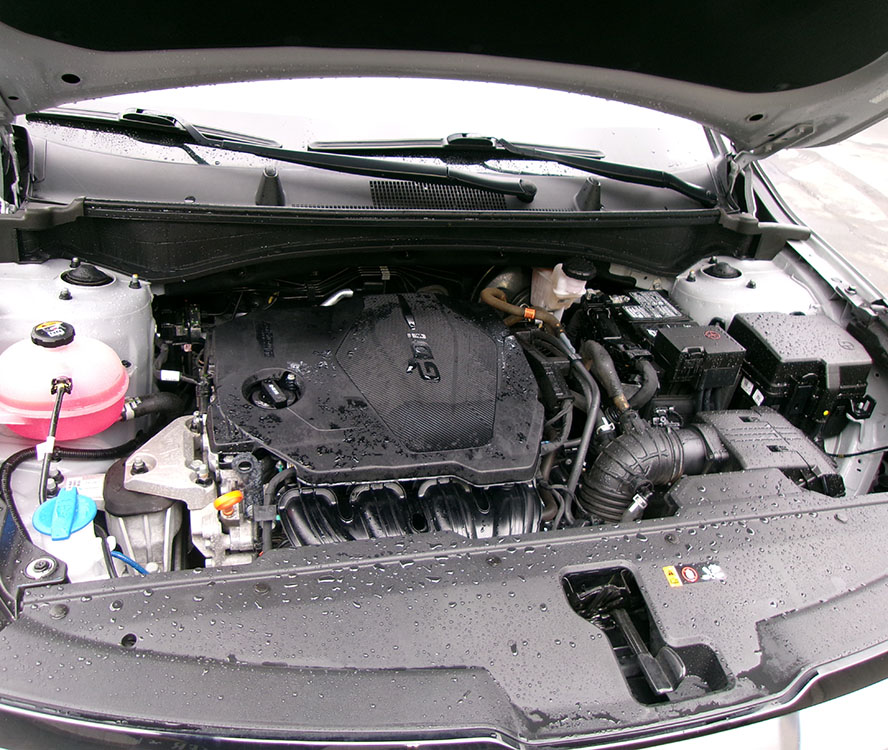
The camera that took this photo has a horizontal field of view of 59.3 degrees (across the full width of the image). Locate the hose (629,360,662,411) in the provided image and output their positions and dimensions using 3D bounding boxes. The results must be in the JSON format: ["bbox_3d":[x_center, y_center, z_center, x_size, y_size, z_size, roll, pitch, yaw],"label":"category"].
[{"bbox_3d":[0.320,0.024,1.308,0.071,0.087,0.087,-3,34,-17],"label":"hose"}]

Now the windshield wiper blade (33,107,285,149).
[{"bbox_3d":[-0.529,-0.461,1.433,0.472,0.051,0.042,7,56,-4],"label":"windshield wiper blade"}]

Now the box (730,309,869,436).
[{"bbox_3d":[0.645,0.000,1.467,0.199,0.164,0.182,-3,34,-17],"label":"box"}]

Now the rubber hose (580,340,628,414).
[{"bbox_3d":[0.267,0.005,1.278,0.056,0.066,0.199,2,33,-10],"label":"rubber hose"}]

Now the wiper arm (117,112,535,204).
[{"bbox_3d":[-0.200,-0.411,1.441,0.774,0.063,0.070,10,49,-5],"label":"wiper arm"}]

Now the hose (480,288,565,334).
[{"bbox_3d":[0.142,-0.106,1.411,0.164,0.056,0.061,27,37,27],"label":"hose"}]

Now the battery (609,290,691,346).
[{"bbox_3d":[0.372,-0.020,1.485,0.172,0.192,0.240,-3,34,-17],"label":"battery"}]

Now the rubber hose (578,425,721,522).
[{"bbox_3d":[0.311,0.154,1.189,0.209,0.179,0.128,-3,34,-17],"label":"rubber hose"}]

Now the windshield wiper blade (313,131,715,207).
[{"bbox_3d":[0.146,-0.419,1.565,0.827,0.048,0.170,2,50,-10],"label":"windshield wiper blade"}]

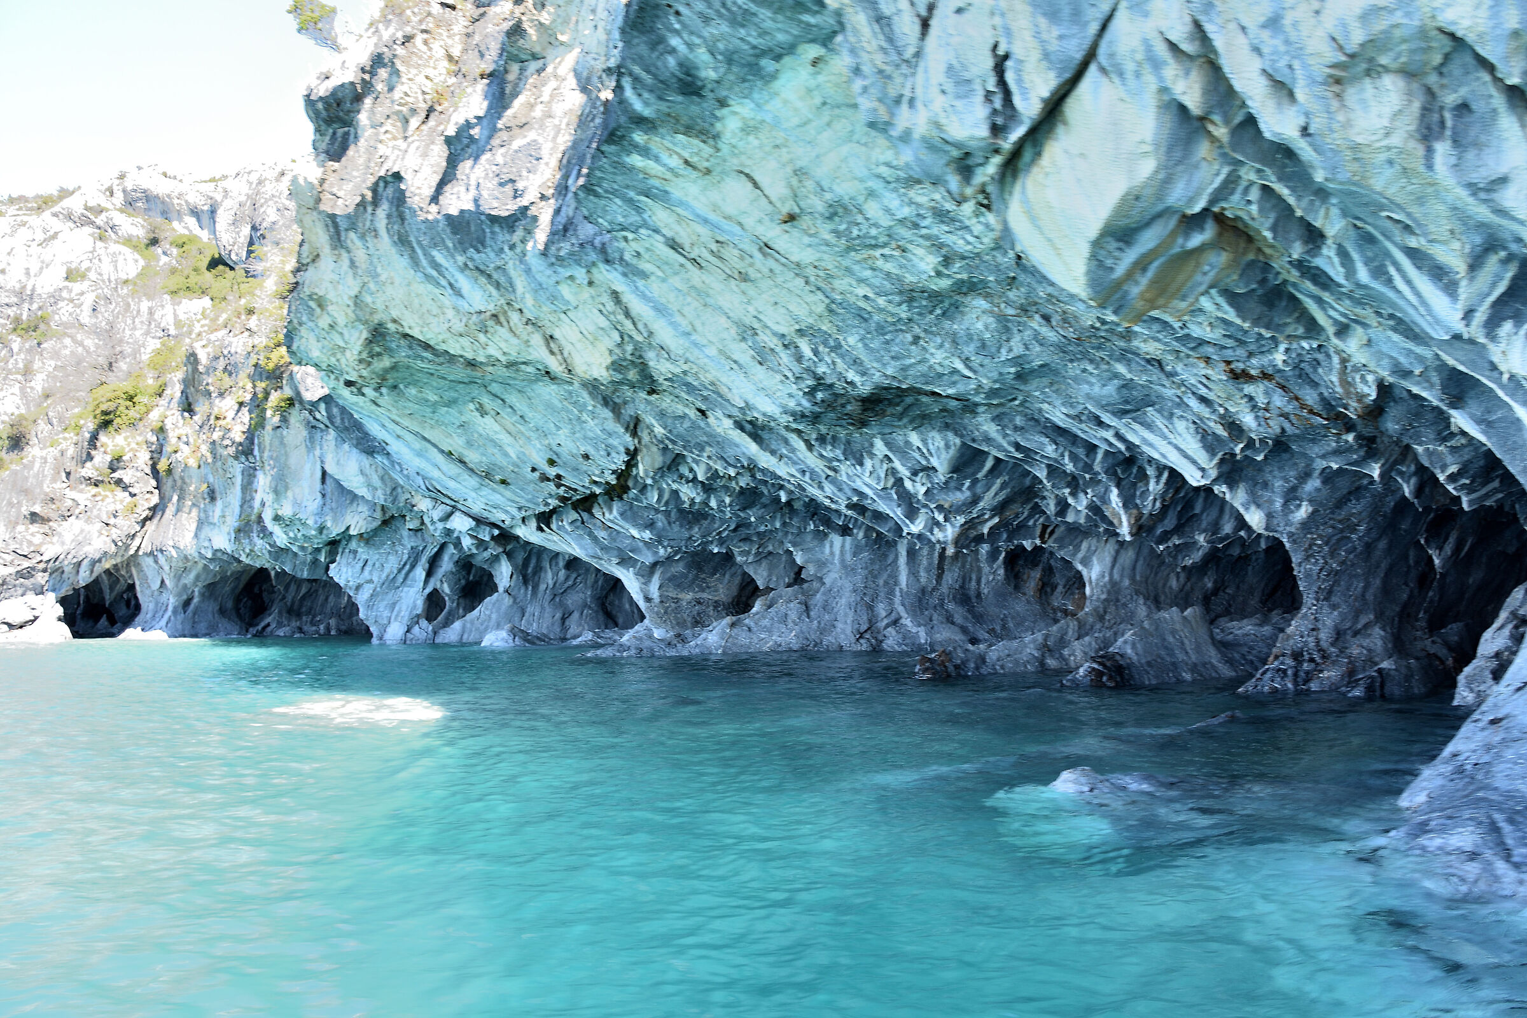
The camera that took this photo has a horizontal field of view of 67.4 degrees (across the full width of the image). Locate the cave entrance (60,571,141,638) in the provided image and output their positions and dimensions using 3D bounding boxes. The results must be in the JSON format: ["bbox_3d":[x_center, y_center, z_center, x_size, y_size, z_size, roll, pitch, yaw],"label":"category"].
[{"bbox_3d":[-17.259,2.483,29.800,2.020,1.720,1.500,1,-3,-11],"label":"cave entrance"}]

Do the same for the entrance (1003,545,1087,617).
[{"bbox_3d":[4.971,1.274,20.220,1.450,1.270,1.100,-1,-3,17],"label":"entrance"}]

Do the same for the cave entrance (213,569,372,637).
[{"bbox_3d":[-11.883,2.362,28.880,3.640,1.750,1.900,0,-3,-6],"label":"cave entrance"}]

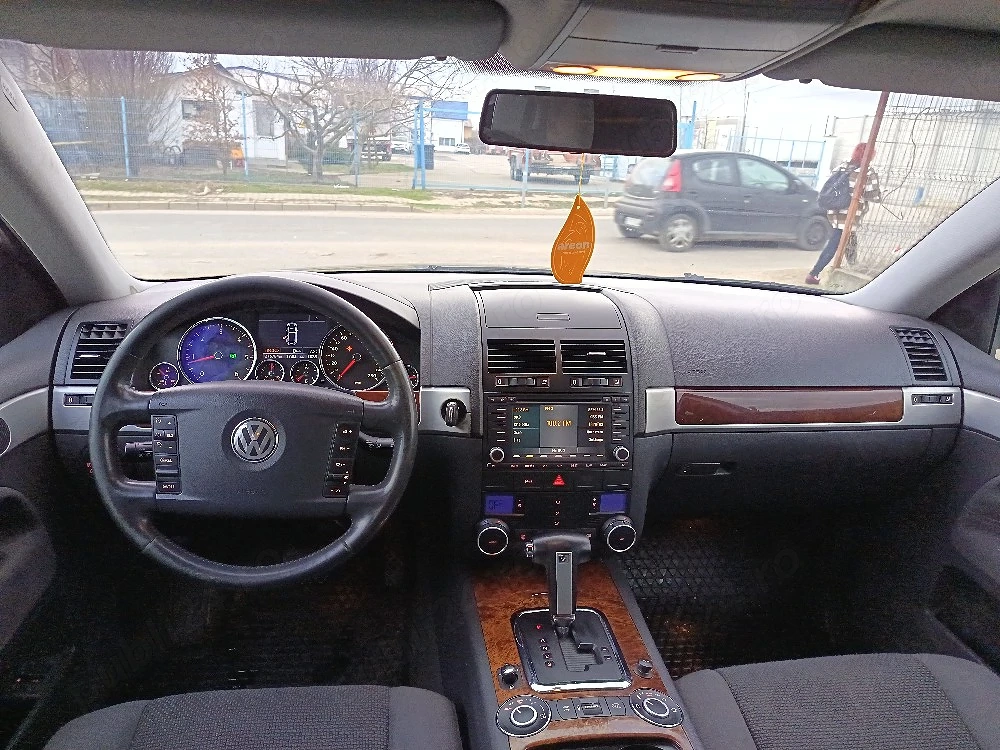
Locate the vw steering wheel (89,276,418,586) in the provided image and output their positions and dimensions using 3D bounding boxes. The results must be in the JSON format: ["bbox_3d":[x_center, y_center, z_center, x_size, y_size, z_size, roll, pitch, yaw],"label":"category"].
[{"bbox_3d":[-0.296,0.072,0.880,0.385,0.385,0.100,0,-3,-9],"label":"vw steering wheel"}]

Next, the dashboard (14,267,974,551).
[{"bbox_3d":[0.063,0.046,1.243,1.490,0.407,0.505,0,16,-9],"label":"dashboard"}]

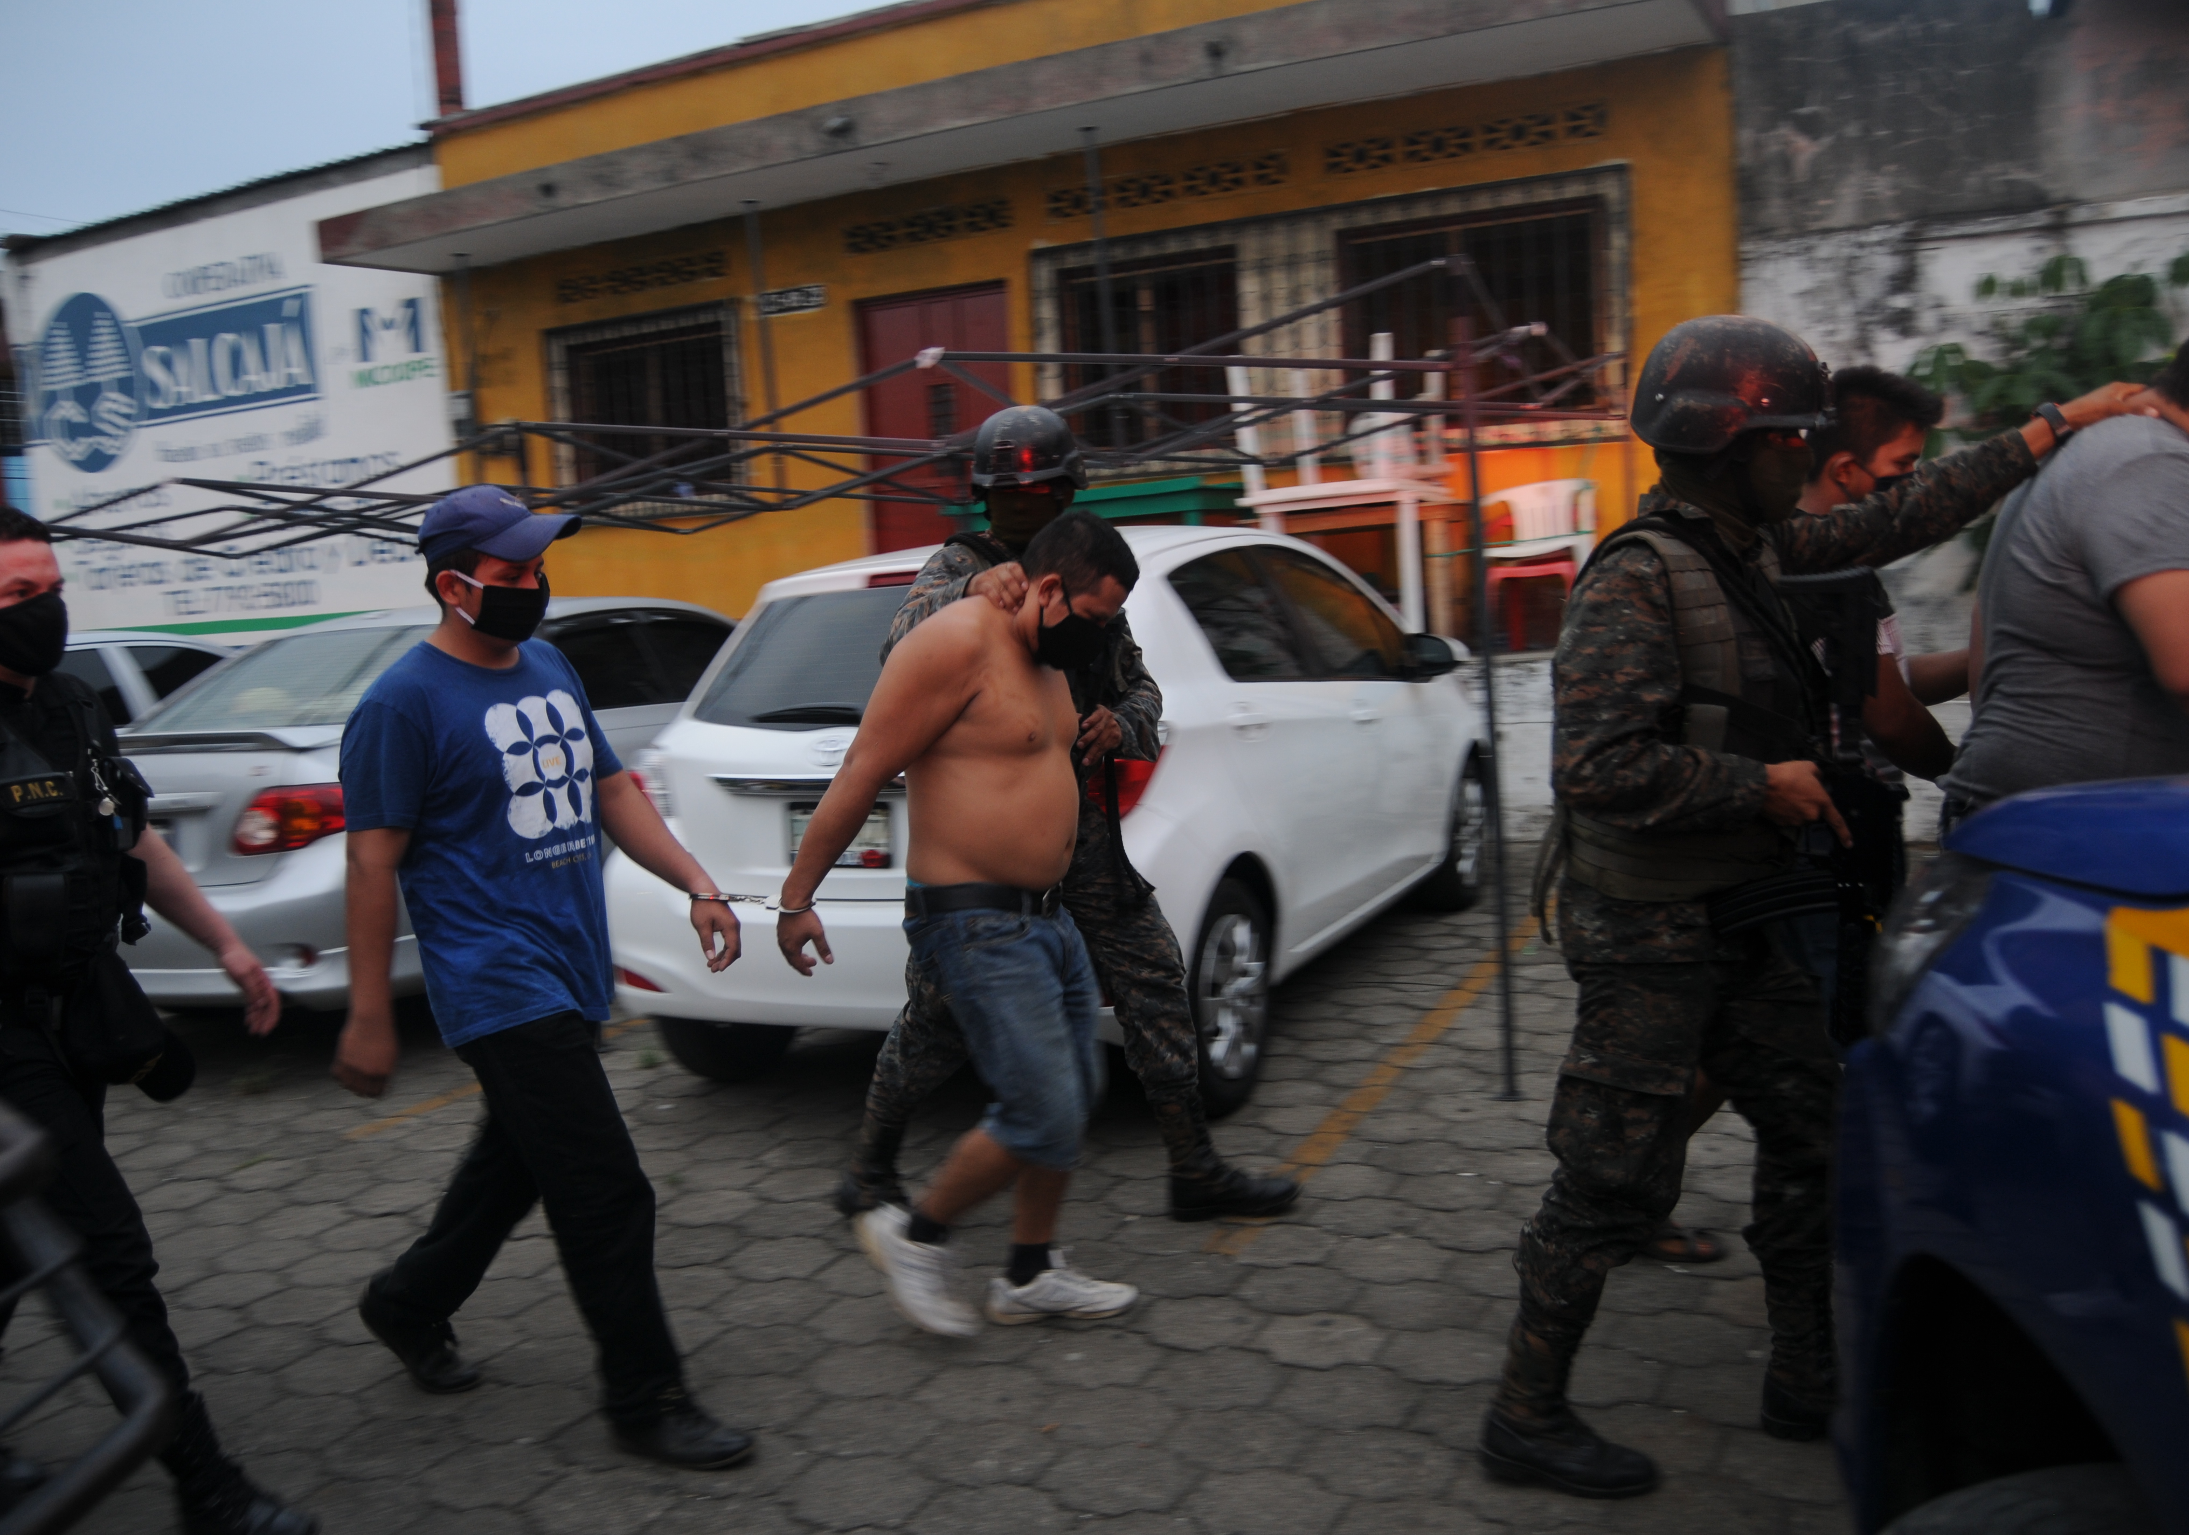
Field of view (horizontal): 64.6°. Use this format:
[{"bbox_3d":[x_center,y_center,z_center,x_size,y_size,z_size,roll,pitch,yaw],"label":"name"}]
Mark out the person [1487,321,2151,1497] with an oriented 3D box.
[{"bbox_3d":[1.146,0.149,2.680,1.200,1.710,0.620,-5,6,-9],"label":"person"}]

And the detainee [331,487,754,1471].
[{"bbox_3d":[-0.974,0.322,3.031,0.850,1.620,0.560,0,7,32],"label":"detainee"}]

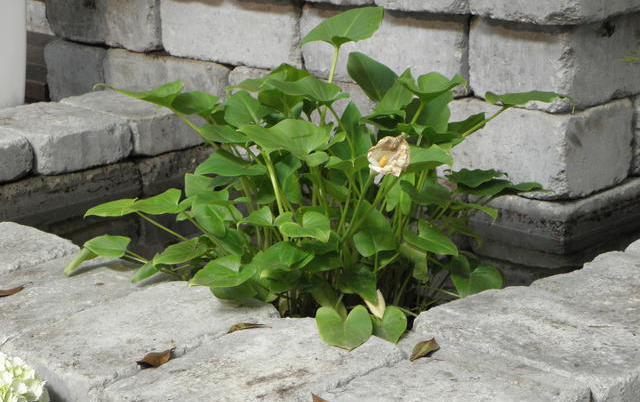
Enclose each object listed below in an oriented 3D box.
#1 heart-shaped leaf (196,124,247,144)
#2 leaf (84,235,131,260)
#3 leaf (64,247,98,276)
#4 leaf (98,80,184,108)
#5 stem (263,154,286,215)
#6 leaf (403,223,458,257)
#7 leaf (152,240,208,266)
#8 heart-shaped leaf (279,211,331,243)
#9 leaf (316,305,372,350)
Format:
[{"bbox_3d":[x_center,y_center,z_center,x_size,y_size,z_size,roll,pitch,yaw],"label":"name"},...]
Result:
[{"bbox_3d":[-0.156,-0.107,2.260,0.072,0.028,0.060,-6,15,-18],"label":"heart-shaped leaf"},{"bbox_3d":[-0.352,0.077,2.360,0.075,0.020,0.062,-13,31,-10],"label":"leaf"},{"bbox_3d":[-0.375,0.094,2.240,0.050,0.042,0.030,-7,16,-20],"label":"leaf"},{"bbox_3d":[-0.280,-0.168,2.220,0.128,0.030,0.085,1,15,-3],"label":"leaf"},{"bbox_3d":[-0.073,-0.026,2.300,0.009,0.102,0.009,-18,12,0],"label":"stem"},{"bbox_3d":[0.179,0.063,2.300,0.095,0.018,0.062,28,36,20],"label":"leaf"},{"bbox_3d":[-0.206,0.076,2.100,0.080,0.020,0.052,-12,28,-13],"label":"leaf"},{"bbox_3d":[-0.024,0.038,2.050,0.065,0.025,0.062,-21,42,-36],"label":"heart-shaped leaf"},{"bbox_3d":[0.033,0.170,1.910,0.073,0.018,0.076,-3,43,-6],"label":"leaf"}]

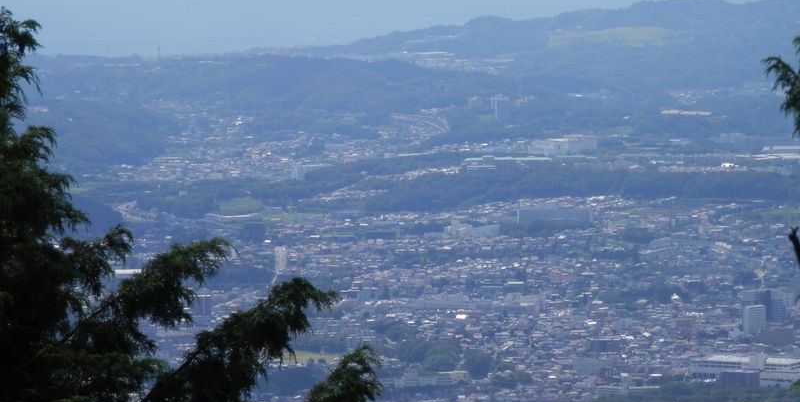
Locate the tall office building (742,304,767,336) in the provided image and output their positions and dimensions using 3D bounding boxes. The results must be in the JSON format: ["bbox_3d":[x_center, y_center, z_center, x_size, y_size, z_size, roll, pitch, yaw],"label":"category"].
[{"bbox_3d":[403.300,137.000,5360.000,24.500,36.000,12.000,-3,6,-36],"label":"tall office building"}]

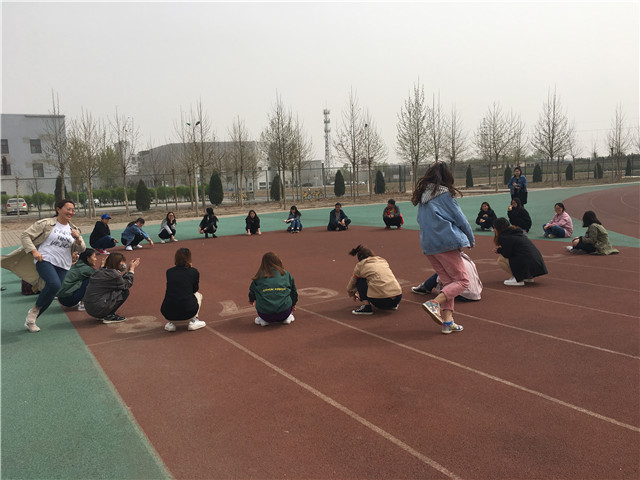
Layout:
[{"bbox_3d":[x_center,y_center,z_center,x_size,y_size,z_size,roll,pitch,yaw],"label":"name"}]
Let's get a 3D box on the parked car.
[{"bbox_3d":[-27.813,-3.081,49.300,1.760,1.470,4.500,-6,7,-28],"label":"parked car"}]

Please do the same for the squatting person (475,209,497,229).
[{"bbox_3d":[4.301,-0.592,13.784,0.500,0.700,0.550,-1,7,14],"label":"squatting person"}]

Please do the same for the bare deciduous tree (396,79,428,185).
[{"bbox_3d":[6.288,-6.690,36.303,2.400,7.751,2.400,-2,6,10],"label":"bare deciduous tree"}]

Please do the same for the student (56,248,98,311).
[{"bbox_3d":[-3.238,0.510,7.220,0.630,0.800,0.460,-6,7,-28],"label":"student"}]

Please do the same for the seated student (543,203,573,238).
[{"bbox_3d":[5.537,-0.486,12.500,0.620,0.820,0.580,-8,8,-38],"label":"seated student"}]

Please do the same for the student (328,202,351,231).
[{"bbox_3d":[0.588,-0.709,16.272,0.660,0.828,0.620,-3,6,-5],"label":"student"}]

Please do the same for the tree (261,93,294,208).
[{"bbox_3d":[-2.452,-5.109,31.300,2.050,6.600,2.050,-3,6,0],"label":"tree"}]

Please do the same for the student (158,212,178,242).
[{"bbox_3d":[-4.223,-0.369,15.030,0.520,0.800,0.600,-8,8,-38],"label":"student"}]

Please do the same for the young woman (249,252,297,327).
[{"bbox_3d":[-0.517,0.524,5.964,0.500,0.750,0.580,-2,7,3],"label":"young woman"}]

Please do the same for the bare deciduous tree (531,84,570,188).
[{"bbox_3d":[19.265,-8.461,44.333,3.100,8.261,3.100,0,7,23],"label":"bare deciduous tree"}]

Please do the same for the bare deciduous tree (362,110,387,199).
[{"bbox_3d":[3.635,-5.771,36.162,1.750,5.900,1.750,-3,7,0],"label":"bare deciduous tree"}]

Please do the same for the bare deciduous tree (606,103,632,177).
[{"bbox_3d":[30.140,-9.904,53.675,2.500,7.500,2.500,-3,7,0],"label":"bare deciduous tree"}]

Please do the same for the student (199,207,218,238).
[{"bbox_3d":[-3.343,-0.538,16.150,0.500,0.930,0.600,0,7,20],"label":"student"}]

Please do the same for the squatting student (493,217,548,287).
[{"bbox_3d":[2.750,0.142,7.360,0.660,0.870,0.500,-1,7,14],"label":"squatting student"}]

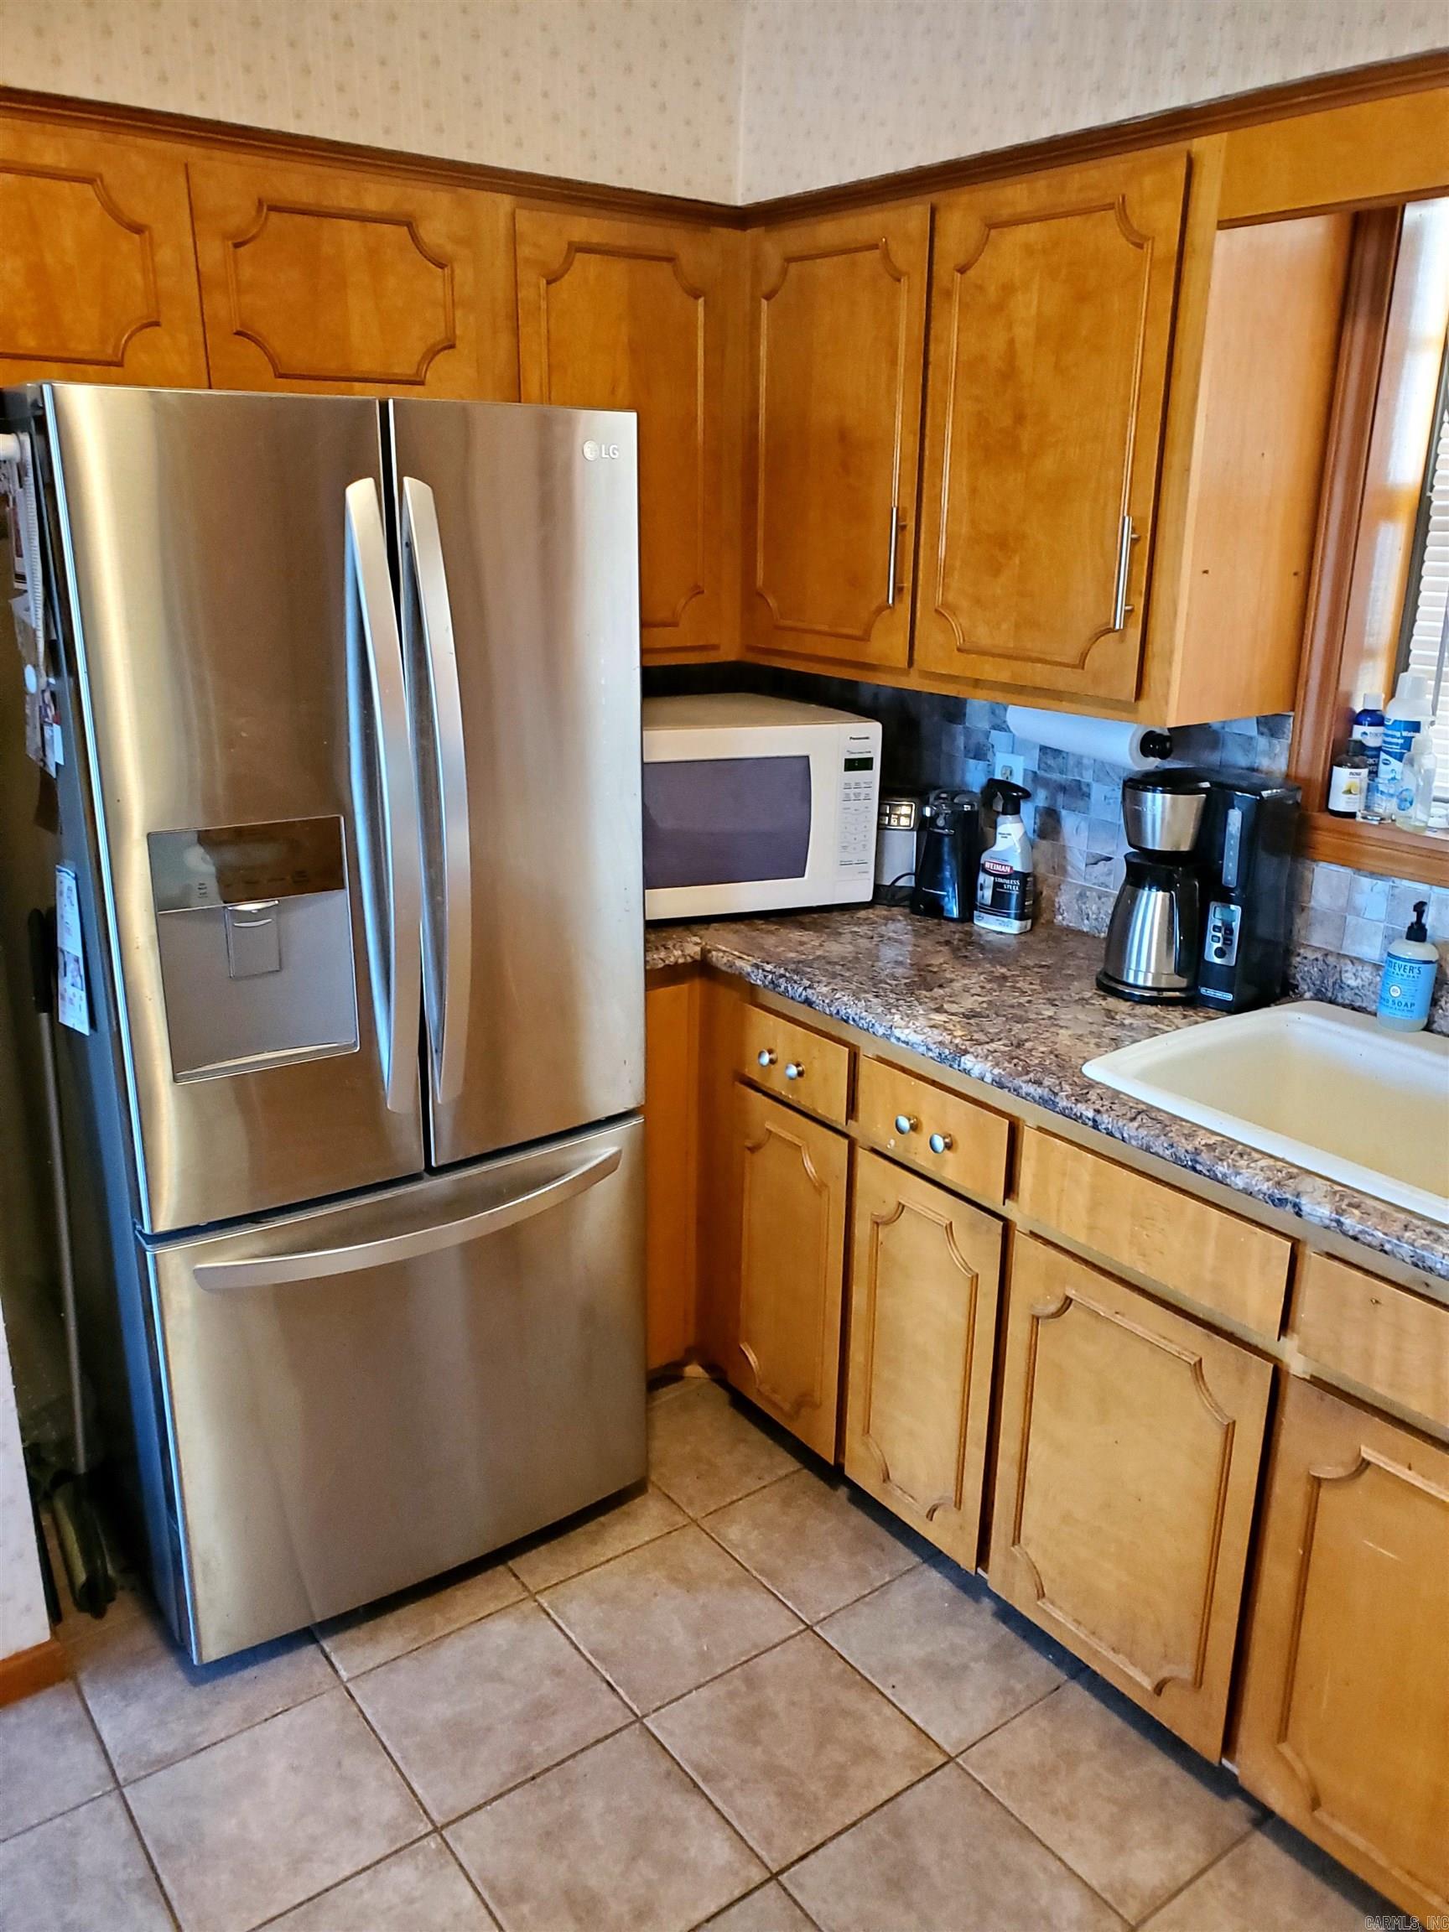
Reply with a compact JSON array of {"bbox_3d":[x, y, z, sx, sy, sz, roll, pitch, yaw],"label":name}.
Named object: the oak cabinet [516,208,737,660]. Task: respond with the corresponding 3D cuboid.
[{"bbox_3d":[-0.243,-0.913,2.591,0.441,0.716,0.310,-13,22,-36],"label":"oak cabinet"}]

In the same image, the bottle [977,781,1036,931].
[{"bbox_3d":[0.503,-0.199,2.571,0.055,0.264,0.107,-13,22,-36],"label":"bottle"}]

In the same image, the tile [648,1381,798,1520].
[{"bbox_3d":[-0.035,0.875,2.659,0.271,0.010,0.302,-12,22,-35],"label":"tile"}]

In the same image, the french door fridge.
[{"bbox_3d":[-0.626,0.048,2.320,0.755,1.760,0.790,-10,21,-31],"label":"french door fridge"}]

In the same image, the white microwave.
[{"bbox_3d":[-0.082,-0.307,2.762,0.575,0.340,0.460,-8,20,-26],"label":"white microwave"}]

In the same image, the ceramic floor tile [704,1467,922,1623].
[{"bbox_3d":[0.149,0.952,2.424,0.271,0.010,0.302,-12,22,-35],"label":"ceramic floor tile"}]

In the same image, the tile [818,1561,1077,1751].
[{"bbox_3d":[0.333,1.029,2.189,0.271,0.010,0.302,-12,22,-35],"label":"tile"}]

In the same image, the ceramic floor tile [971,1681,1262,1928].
[{"bbox_3d":[0.516,1.107,1.954,0.271,0.010,0.302,-12,22,-35],"label":"ceramic floor tile"}]

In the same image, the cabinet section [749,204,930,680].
[{"bbox_3d":[0.311,-0.895,2.545,0.335,0.690,0.441,-12,21,-35],"label":"cabinet section"}]

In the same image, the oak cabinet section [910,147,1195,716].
[{"bbox_3d":[0.581,-0.782,2.199,0.335,0.690,0.451,-12,21,-35],"label":"oak cabinet section"}]

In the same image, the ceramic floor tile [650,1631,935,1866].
[{"bbox_3d":[0.098,1.080,2.022,0.302,0.010,0.302,-12,22,-35],"label":"ceramic floor tile"}]

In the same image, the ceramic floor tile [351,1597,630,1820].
[{"bbox_3d":[-0.333,1.056,2.081,0.302,0.010,0.302,-12,22,-35],"label":"ceramic floor tile"}]

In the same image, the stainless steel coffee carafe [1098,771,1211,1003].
[{"bbox_3d":[0.669,-0.123,2.237,0.160,0.325,0.170,-5,19,-17],"label":"stainless steel coffee carafe"}]

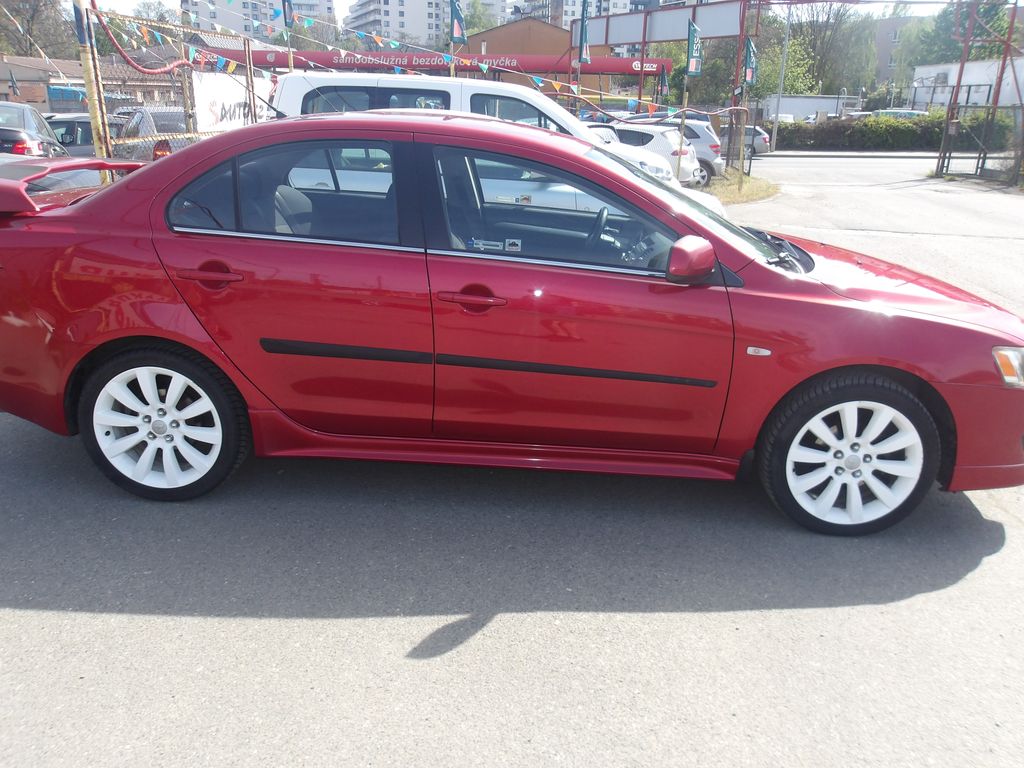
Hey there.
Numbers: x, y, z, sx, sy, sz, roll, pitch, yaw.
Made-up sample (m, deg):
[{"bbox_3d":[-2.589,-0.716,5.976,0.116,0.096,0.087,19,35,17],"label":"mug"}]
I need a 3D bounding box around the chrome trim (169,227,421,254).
[{"bbox_3d":[-0.781,-0.527,2.932,0.926,0.018,0.015,5,17,1],"label":"chrome trim"}]

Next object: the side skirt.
[{"bbox_3d":[-0.063,0.211,3.045,1.848,0.187,0.130,3,18,2],"label":"side skirt"}]

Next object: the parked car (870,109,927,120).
[{"bbox_3d":[21.821,-15.187,46.387,4.300,1.480,1.780,-1,18,-10],"label":"parked car"}]

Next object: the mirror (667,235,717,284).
[{"bbox_3d":[0.617,-0.431,2.733,0.140,0.147,0.200,3,18,2],"label":"mirror"}]

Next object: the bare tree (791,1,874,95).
[{"bbox_3d":[28.661,-27.421,70.976,7.700,12.400,7.200,2,18,-1],"label":"bare tree"}]

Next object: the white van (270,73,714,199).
[{"bbox_3d":[-0.331,-2.798,10.217,4.900,1.930,1.920,3,18,3],"label":"white van"}]

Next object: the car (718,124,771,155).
[{"bbox_3d":[9.836,-11.575,37.749,4.500,1.460,1.780,-1,18,-8],"label":"car"}]

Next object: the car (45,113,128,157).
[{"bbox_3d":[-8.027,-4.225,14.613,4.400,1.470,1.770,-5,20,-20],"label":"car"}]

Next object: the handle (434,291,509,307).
[{"bbox_3d":[-0.141,-0.309,2.870,0.250,0.032,0.050,5,17,1],"label":"handle"}]

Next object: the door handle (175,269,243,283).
[{"bbox_3d":[-1.067,-0.388,2.846,0.236,0.037,0.045,3,18,2],"label":"door handle"}]

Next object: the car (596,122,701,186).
[{"bbox_3d":[2.221,-5.405,18.963,4.300,1.470,1.770,12,21,28],"label":"car"}]

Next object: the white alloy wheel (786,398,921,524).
[{"bbox_3d":[1.278,0.274,3.057,0.490,0.490,0.190,3,17,2],"label":"white alloy wheel"}]

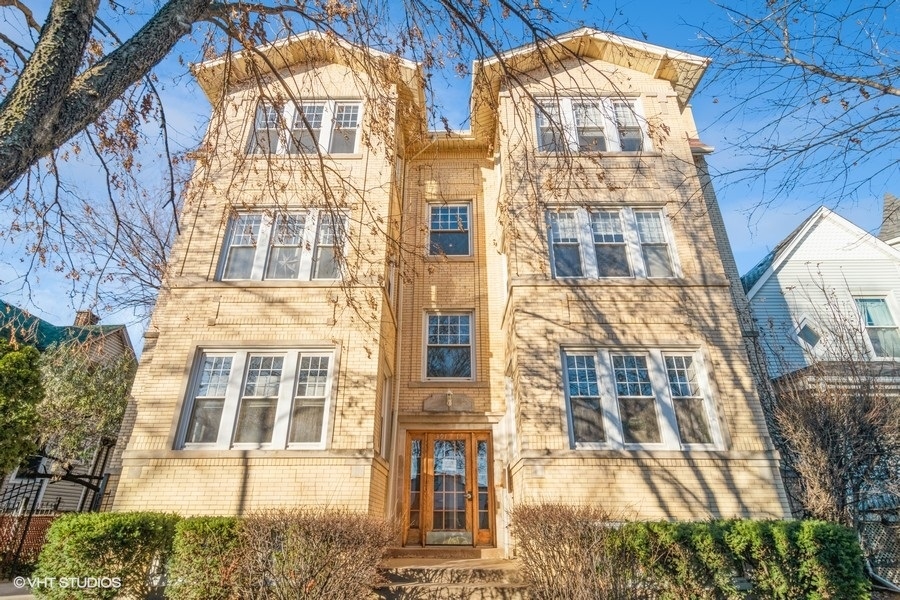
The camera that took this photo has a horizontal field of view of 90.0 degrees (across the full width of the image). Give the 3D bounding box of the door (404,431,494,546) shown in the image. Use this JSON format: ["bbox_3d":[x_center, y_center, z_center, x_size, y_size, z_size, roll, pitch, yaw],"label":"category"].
[{"bbox_3d":[-0.004,3.741,9.031,1.782,2.138,0.120,0,-24,0],"label":"door"}]

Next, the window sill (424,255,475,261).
[{"bbox_3d":[-0.014,-0.993,11.109,1.236,0.140,0.150,0,-24,0],"label":"window sill"}]

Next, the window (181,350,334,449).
[{"bbox_3d":[-3.254,1.668,7.715,2.440,1.719,0.150,0,-24,0],"label":"window"}]

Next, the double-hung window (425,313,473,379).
[{"bbox_3d":[-0.002,1.064,10.248,1.161,1.601,0.120,0,-24,0],"label":"double-hung window"}]

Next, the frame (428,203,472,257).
[{"bbox_3d":[0.009,-1.819,11.547,1.117,1.601,0.120,0,-24,0],"label":"frame"}]

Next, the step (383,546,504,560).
[{"bbox_3d":[-0.076,4.666,8.284,2.164,0.161,0.500,0,-24,0],"label":"step"}]

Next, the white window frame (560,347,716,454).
[{"bbox_3d":[3.247,1.688,7.774,2.521,1.742,0.150,0,-24,0],"label":"white window frame"}]

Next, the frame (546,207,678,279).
[{"bbox_3d":[3.250,-1.169,9.062,2.444,1.658,0.150,0,-24,0],"label":"frame"}]

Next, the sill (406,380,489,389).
[{"bbox_3d":[-0.022,1.856,9.825,1.748,0.150,0.150,0,-24,0],"label":"sill"}]

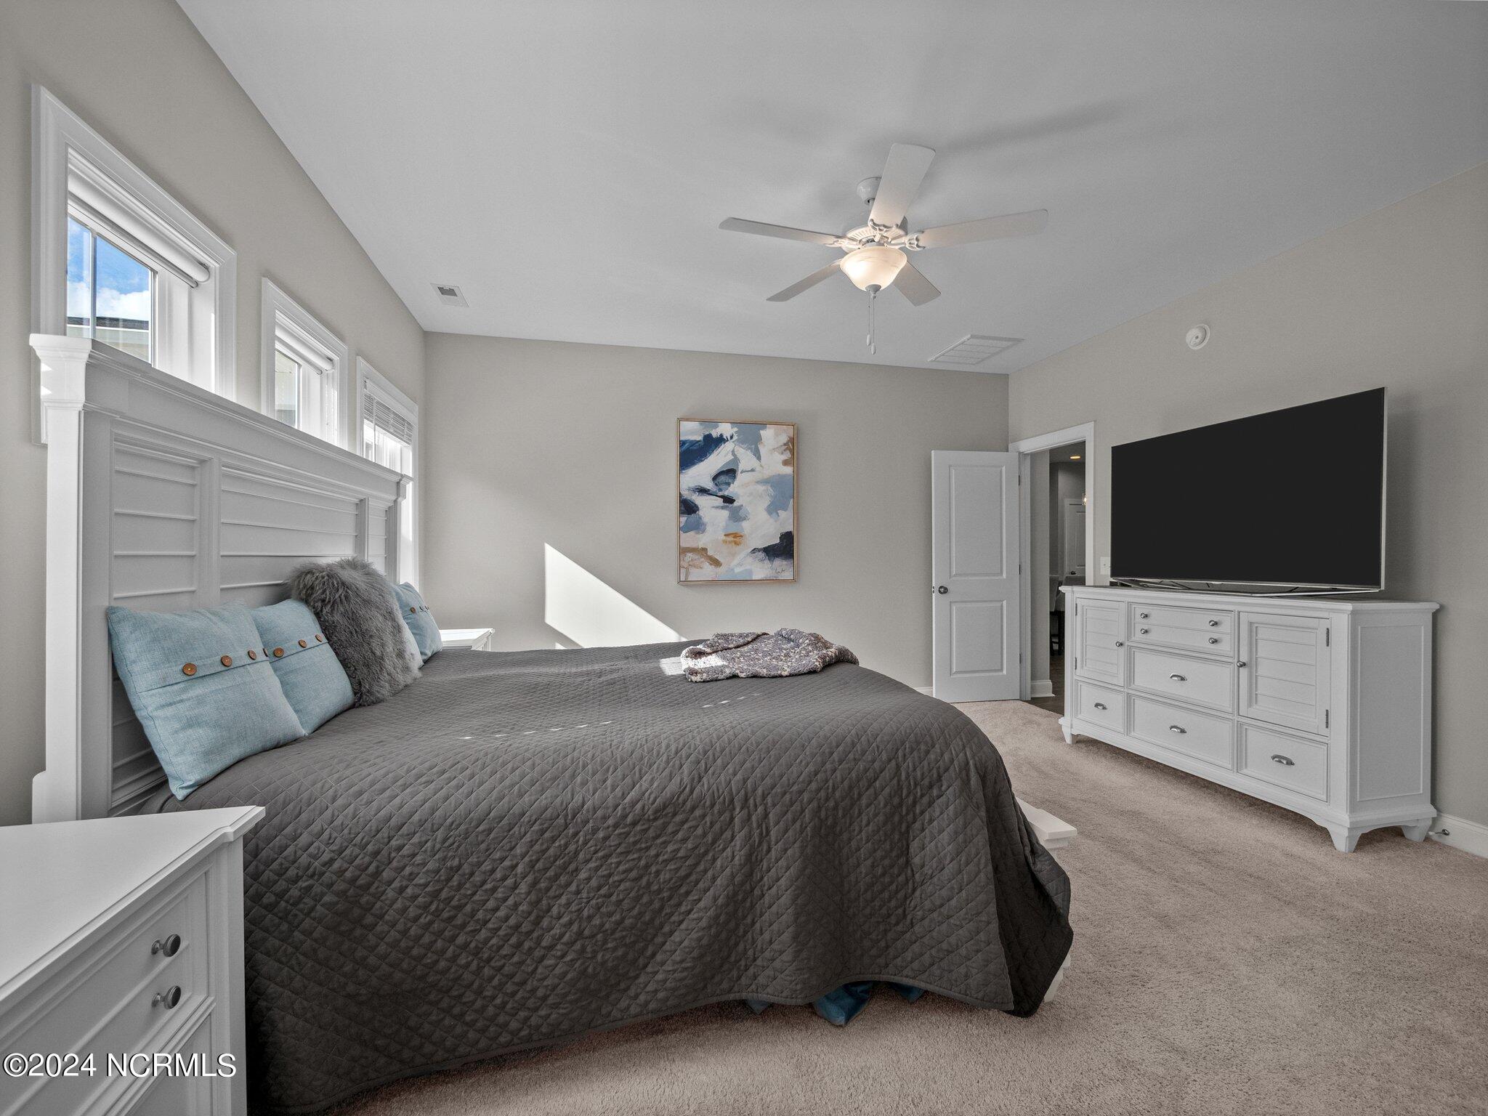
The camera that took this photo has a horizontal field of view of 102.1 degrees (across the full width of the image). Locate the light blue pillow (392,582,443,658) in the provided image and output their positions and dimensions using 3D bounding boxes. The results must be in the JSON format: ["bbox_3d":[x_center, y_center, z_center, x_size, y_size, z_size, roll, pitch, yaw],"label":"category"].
[{"bbox_3d":[-1.612,0.315,2.954,0.150,0.390,0.440,-21,5,-13],"label":"light blue pillow"}]

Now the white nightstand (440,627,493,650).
[{"bbox_3d":[-1.816,0.840,3.645,0.450,0.690,0.730,0,0,-14],"label":"white nightstand"}]

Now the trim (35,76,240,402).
[{"bbox_3d":[-1.553,-0.615,1.610,0.060,0.745,0.735,0,0,-14],"label":"trim"}]

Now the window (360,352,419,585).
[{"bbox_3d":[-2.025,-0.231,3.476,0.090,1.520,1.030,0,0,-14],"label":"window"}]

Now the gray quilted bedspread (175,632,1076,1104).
[{"bbox_3d":[-0.460,0.799,2.445,2.200,0.660,2.170,0,0,-14],"label":"gray quilted bedspread"}]

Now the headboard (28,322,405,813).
[{"bbox_3d":[-1.568,0.385,2.193,0.100,1.600,2.150,0,0,-14],"label":"headboard"}]

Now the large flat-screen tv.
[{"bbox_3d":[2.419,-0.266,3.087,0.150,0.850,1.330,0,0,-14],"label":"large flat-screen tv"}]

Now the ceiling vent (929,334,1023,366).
[{"bbox_3d":[1.728,-1.547,4.536,0.420,0.025,0.590,0,0,-14],"label":"ceiling vent"}]

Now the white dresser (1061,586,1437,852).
[{"bbox_3d":[2.469,0.688,3.196,0.490,0.995,1.545,0,0,-14],"label":"white dresser"}]

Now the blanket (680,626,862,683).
[{"bbox_3d":[0.072,0.430,2.804,0.740,0.110,0.780,0,0,-14],"label":"blanket"}]

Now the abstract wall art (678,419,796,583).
[{"bbox_3d":[-0.026,-0.426,4.579,0.940,1.235,0.045,0,0,-15],"label":"abstract wall art"}]

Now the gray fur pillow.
[{"bbox_3d":[-1.357,0.246,2.157,0.200,0.500,0.530,-23,5,-13],"label":"gray fur pillow"}]

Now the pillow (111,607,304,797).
[{"bbox_3d":[-1.204,0.289,1.412,0.150,0.430,0.460,-23,5,-13],"label":"pillow"}]

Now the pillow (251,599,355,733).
[{"bbox_3d":[-1.326,0.310,1.789,0.150,0.390,0.440,-21,5,-13],"label":"pillow"}]

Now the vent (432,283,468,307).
[{"bbox_3d":[-1.744,-1.550,3.577,0.152,0.015,0.297,0,0,-14],"label":"vent"}]

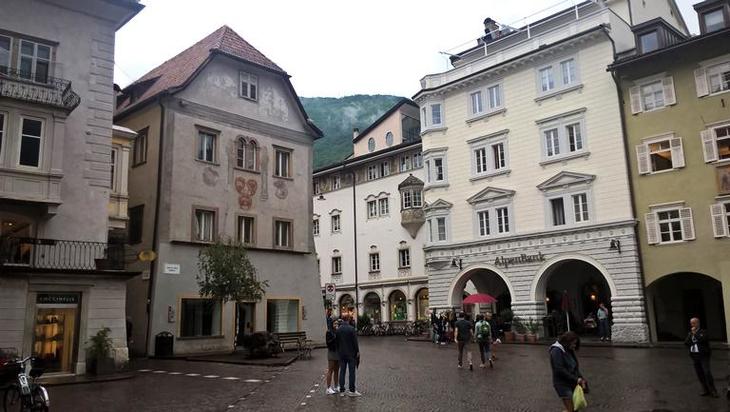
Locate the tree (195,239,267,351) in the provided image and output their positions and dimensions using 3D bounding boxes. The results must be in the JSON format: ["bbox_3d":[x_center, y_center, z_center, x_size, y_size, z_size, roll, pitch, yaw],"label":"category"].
[{"bbox_3d":[-6.034,4.021,27.347,2.890,5.160,3.040,-2,-11,0],"label":"tree"}]

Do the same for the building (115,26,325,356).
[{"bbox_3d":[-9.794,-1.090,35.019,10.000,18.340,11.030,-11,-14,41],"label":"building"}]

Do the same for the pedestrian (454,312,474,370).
[{"bbox_3d":[3.135,4.233,19.039,0.550,1.750,0.480,-3,-11,7],"label":"pedestrian"}]

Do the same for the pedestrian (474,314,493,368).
[{"bbox_3d":[3.802,4.340,19.326,0.520,1.650,0.420,-3,-11,7],"label":"pedestrian"}]

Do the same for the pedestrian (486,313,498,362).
[{"bbox_3d":[4.459,4.621,21.188,0.500,1.680,0.420,-3,-11,8],"label":"pedestrian"}]

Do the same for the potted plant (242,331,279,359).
[{"bbox_3d":[-3.794,5.012,22.014,1.200,1.020,1.350,-11,-14,41],"label":"potted plant"}]

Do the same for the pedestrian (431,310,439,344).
[{"bbox_3d":[3.643,6.457,31.840,0.380,1.700,0.500,8,-14,-40],"label":"pedestrian"}]

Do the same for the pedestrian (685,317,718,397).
[{"bbox_3d":[7.448,3.333,13.297,0.580,1.700,0.450,-11,-14,40],"label":"pedestrian"}]

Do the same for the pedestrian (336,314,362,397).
[{"bbox_3d":[-0.354,3.305,13.374,0.550,1.750,0.420,-7,-12,25],"label":"pedestrian"}]

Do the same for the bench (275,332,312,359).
[{"bbox_3d":[-2.694,4.879,20.728,1.600,0.880,0.620,7,-14,-37],"label":"bench"}]

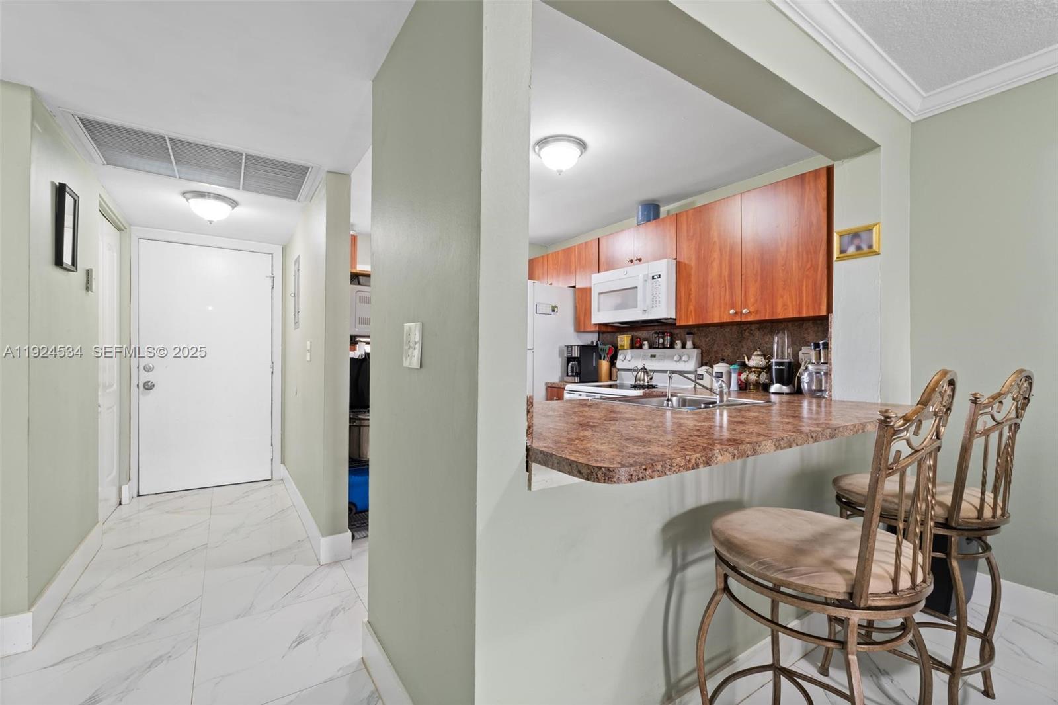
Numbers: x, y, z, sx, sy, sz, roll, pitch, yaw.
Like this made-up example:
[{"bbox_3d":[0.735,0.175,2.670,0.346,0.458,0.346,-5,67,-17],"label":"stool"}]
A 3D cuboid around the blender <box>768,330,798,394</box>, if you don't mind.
[{"bbox_3d":[1.516,0.061,2.643,0.145,0.370,0.145,1,0,-37],"label":"blender"}]

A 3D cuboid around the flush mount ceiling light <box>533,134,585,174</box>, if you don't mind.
[{"bbox_3d":[0.178,-1.081,2.498,0.302,0.148,0.302,0,0,0],"label":"flush mount ceiling light"}]

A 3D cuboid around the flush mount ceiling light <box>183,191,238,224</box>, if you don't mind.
[{"bbox_3d":[-2.125,-0.939,2.946,0.305,0.163,0.305,1,0,-34],"label":"flush mount ceiling light"}]

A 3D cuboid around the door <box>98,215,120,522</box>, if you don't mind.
[{"bbox_3d":[-2.803,0.126,2.923,0.038,2.030,0.860,1,0,-34],"label":"door"}]

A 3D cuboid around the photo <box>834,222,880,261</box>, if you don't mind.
[{"bbox_3d":[1.655,-0.552,2.227,0.018,0.150,0.192,1,0,-34],"label":"photo"}]

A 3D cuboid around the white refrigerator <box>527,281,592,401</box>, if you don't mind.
[{"bbox_3d":[0.099,0.298,4.125,0.800,1.740,0.760,1,0,-34],"label":"white refrigerator"}]

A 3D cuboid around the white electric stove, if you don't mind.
[{"bbox_3d":[0.756,0.571,3.289,0.680,1.195,0.760,1,0,-34],"label":"white electric stove"}]

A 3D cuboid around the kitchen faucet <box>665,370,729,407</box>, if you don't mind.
[{"bbox_3d":[0.806,0.171,2.107,0.265,0.180,0.060,0,0,33],"label":"kitchen faucet"}]

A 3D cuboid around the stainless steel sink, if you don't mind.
[{"bbox_3d":[0.773,0.339,2.221,0.660,0.190,0.545,1,0,-34],"label":"stainless steel sink"}]

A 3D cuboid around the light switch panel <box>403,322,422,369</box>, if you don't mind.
[{"bbox_3d":[-0.332,-0.020,1.255,0.010,0.126,0.132,1,0,-34],"label":"light switch panel"}]

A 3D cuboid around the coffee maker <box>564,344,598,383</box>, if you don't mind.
[{"bbox_3d":[0.454,0.099,3.754,0.230,0.305,0.190,1,0,-34],"label":"coffee maker"}]

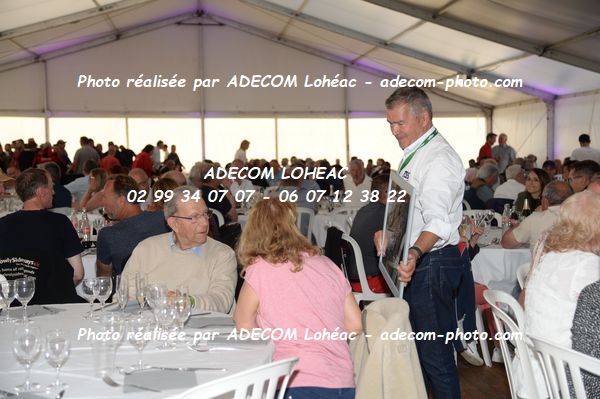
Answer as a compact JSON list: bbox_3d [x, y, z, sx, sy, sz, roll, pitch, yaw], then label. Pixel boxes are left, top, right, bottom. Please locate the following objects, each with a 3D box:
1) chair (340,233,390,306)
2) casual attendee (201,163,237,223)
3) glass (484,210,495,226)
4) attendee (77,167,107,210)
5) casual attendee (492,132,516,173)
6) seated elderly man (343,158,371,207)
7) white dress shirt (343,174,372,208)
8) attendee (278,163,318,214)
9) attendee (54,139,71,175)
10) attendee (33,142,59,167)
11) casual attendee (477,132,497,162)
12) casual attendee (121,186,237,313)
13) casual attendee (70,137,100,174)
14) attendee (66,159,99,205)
[{"bbox_3d":[0.442,0.669,6.003,0.500,0.840,0.450,-3,4,-31],"label":"chair"},{"bbox_3d":[-0.738,0.287,8.765,0.520,1.310,0.800,1,3,40],"label":"casual attendee"},{"bbox_3d":[1.639,0.175,7.200,0.078,0.175,0.078,-1,3,0],"label":"glass"},{"bbox_3d":[-2.289,0.272,9.700,0.780,1.260,0.480,-2,4,-21],"label":"attendee"},{"bbox_3d":[4.126,-0.468,16.800,0.520,1.750,0.360,1,4,21],"label":"casual attendee"},{"bbox_3d":[0.704,0.174,10.414,0.520,1.340,0.800,-1,3,6],"label":"seated elderly man"},{"bbox_3d":[0.711,0.000,10.500,0.480,0.620,0.320,-1,3,6],"label":"white dress shirt"},{"bbox_3d":[-0.002,0.255,9.213,0.520,1.310,0.800,-1,3,3],"label":"attendee"},{"bbox_3d":[-4.906,-0.373,17.200,0.360,1.730,0.500,1,4,21],"label":"attendee"},{"bbox_3d":[-4.408,-0.123,14.520,0.550,1.720,0.380,-1,3,0],"label":"attendee"},{"bbox_3d":[3.763,-0.464,16.800,0.360,1.750,0.500,-1,3,-6],"label":"casual attendee"},{"bbox_3d":[-0.461,0.564,3.275,0.580,1.250,0.820,-1,3,-7],"label":"casual attendee"},{"bbox_3d":[-4.051,-0.300,15.800,0.520,1.730,0.380,-2,4,-18],"label":"casual attendee"},{"bbox_3d":[-3.084,0.132,11.700,0.520,1.320,0.800,1,4,30],"label":"attendee"}]

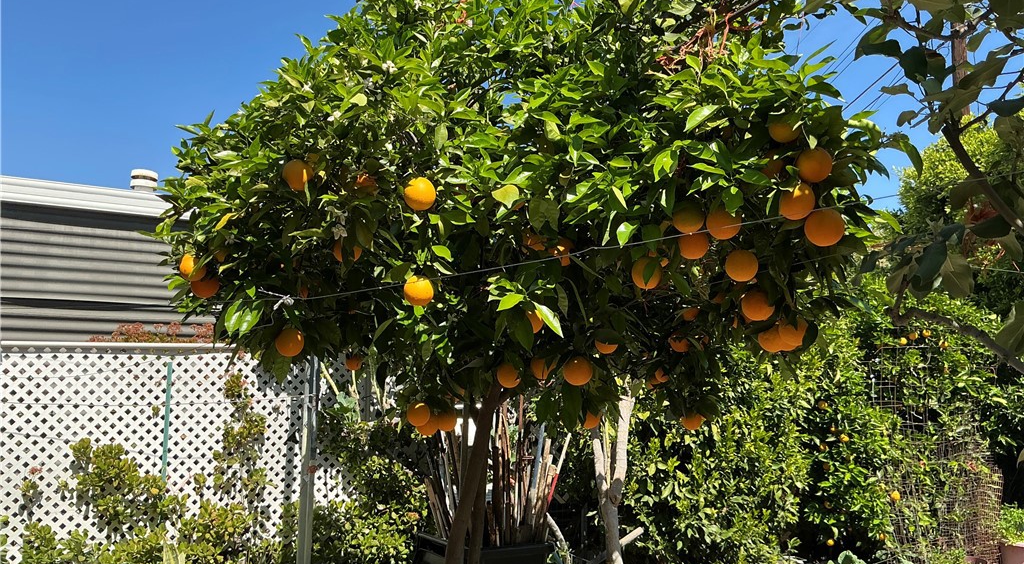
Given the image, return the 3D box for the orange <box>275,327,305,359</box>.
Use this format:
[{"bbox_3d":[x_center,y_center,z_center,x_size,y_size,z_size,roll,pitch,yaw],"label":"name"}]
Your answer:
[{"bbox_3d":[-0.608,0.166,2.269,0.080,0.080,0.080,0,-7,0],"label":"orange"}]

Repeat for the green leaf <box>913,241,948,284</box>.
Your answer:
[{"bbox_3d":[0.758,-0.034,1.500,0.045,0.085,0.020,24,-14,32],"label":"green leaf"}]

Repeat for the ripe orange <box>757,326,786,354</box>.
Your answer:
[{"bbox_3d":[0.675,0.146,2.138,0.080,0.080,0.080,1,-5,0],"label":"ripe orange"}]

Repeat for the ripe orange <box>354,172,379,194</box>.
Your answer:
[{"bbox_3d":[-0.422,-0.285,2.400,0.077,0.077,0.077,0,-6,0],"label":"ripe orange"}]

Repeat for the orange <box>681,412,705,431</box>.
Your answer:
[{"bbox_3d":[0.593,0.451,2.714,0.077,0.077,0.077,1,-5,0],"label":"orange"}]

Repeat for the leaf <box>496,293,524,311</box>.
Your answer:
[{"bbox_3d":[-0.004,0.052,2.120,0.084,0.012,0.042,-28,48,-21],"label":"leaf"}]

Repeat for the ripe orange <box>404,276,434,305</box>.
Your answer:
[{"bbox_3d":[-0.244,0.024,2.181,0.079,0.079,0.079,1,-5,0],"label":"ripe orange"}]

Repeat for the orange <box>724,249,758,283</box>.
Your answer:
[{"bbox_3d":[0.557,-0.039,2.008,0.080,0.080,0.080,0,-7,0],"label":"orange"}]

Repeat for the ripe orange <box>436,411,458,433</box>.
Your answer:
[{"bbox_3d":[-0.228,0.482,2.881,0.080,0.080,0.080,0,-7,0],"label":"ripe orange"}]

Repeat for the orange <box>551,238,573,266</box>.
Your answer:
[{"bbox_3d":[0.143,-0.087,2.400,0.077,0.077,0.077,0,-6,0],"label":"orange"}]

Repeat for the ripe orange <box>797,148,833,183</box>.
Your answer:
[{"bbox_3d":[0.701,-0.270,1.917,0.081,0.081,0.081,0,-7,0],"label":"ripe orange"}]

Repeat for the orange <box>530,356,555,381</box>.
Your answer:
[{"bbox_3d":[0.096,0.261,2.518,0.076,0.076,0.076,0,-7,0],"label":"orange"}]

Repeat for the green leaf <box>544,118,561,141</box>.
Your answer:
[{"bbox_3d":[0.115,-0.433,2.350,0.048,0.066,0.030,0,-6,0],"label":"green leaf"}]

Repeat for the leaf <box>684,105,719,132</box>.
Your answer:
[{"bbox_3d":[0.458,-0.395,2.000,0.105,0.050,0.015,-38,-32,-18],"label":"leaf"}]

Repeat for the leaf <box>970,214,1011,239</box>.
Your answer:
[{"bbox_3d":[0.867,-0.101,1.500,0.073,0.050,0.015,2,-49,6],"label":"leaf"}]

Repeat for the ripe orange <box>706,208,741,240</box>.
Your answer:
[{"bbox_3d":[0.491,-0.135,1.917,0.081,0.081,0.081,1,-5,0],"label":"ripe orange"}]

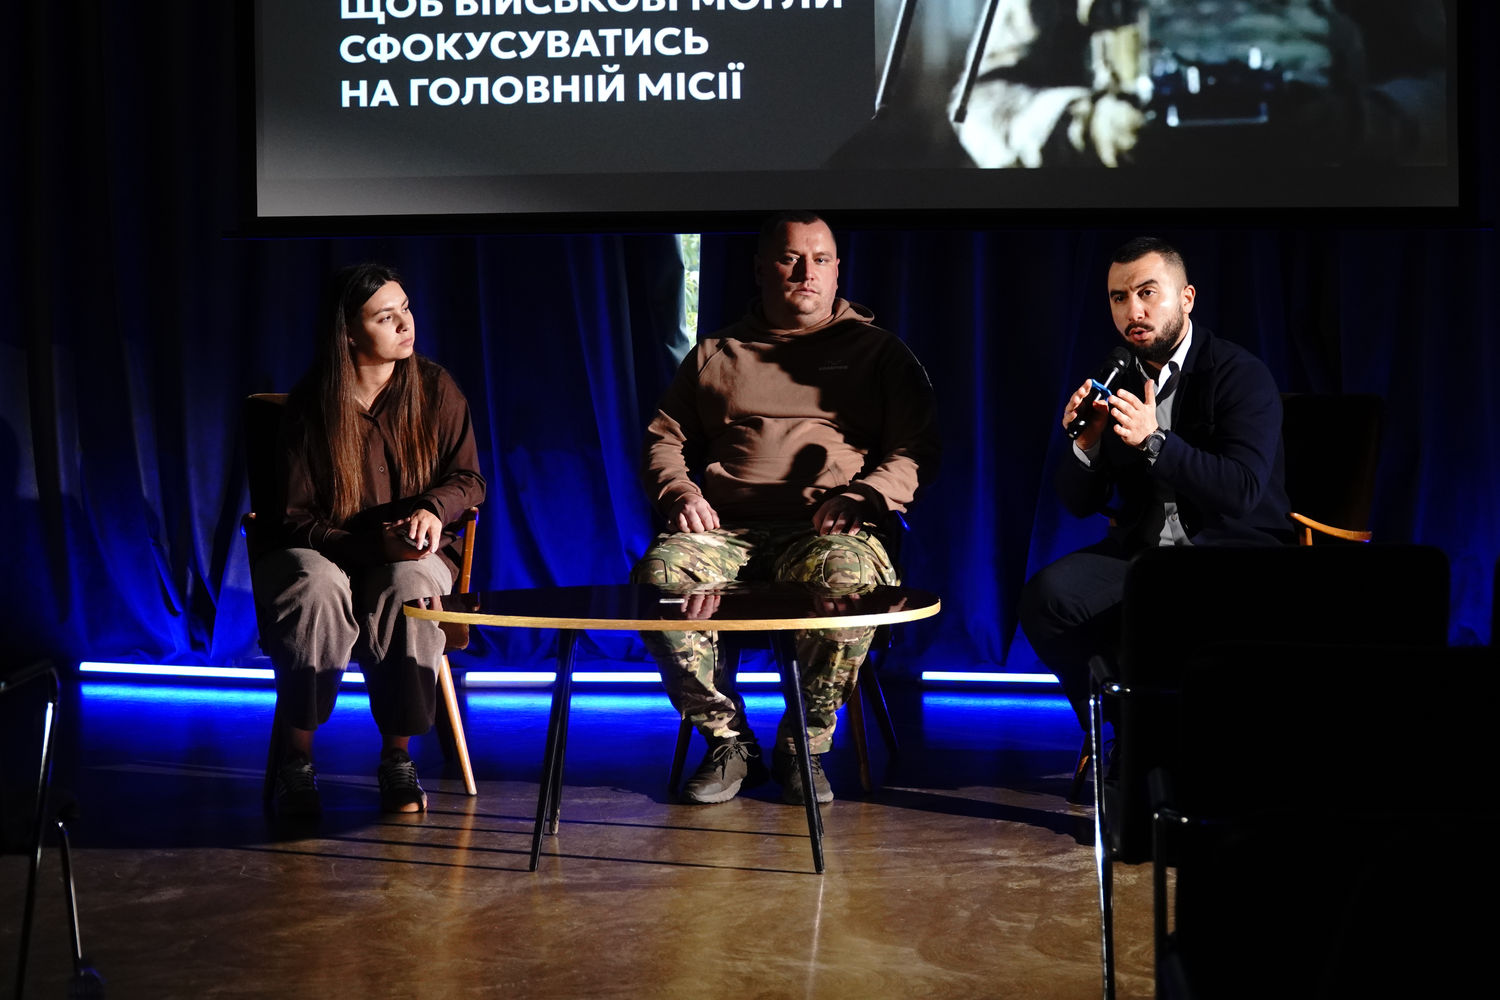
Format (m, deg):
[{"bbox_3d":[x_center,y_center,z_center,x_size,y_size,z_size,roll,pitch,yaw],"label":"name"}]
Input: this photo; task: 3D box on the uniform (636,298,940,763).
[{"bbox_3d":[0.101,0.051,7.864,0.700,1.045,0.680,0,3,5],"label":"uniform"}]

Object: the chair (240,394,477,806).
[{"bbox_3d":[-0.918,0.209,7.982,0.540,0.900,0.680,-1,3,-9],"label":"chair"}]

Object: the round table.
[{"bbox_3d":[-0.153,0.455,6.845,1.080,0.515,0.980,-1,3,0],"label":"round table"}]

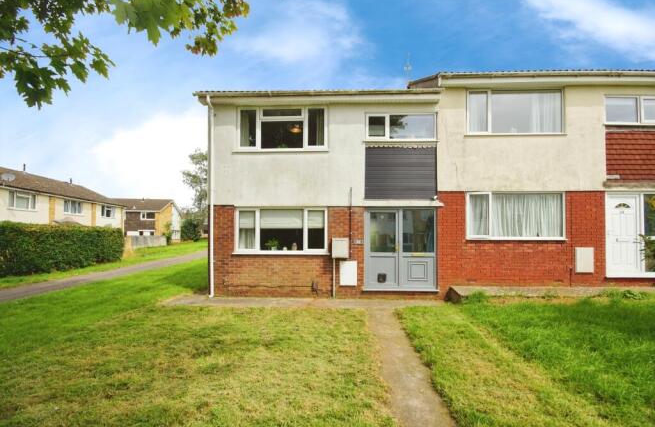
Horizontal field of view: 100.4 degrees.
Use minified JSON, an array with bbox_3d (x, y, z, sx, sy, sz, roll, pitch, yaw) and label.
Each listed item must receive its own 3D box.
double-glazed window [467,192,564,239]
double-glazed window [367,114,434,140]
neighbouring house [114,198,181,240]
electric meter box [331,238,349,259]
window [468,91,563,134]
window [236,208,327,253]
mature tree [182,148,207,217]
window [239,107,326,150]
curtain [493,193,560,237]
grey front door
[{"bbox_3d":[4.762,0.057,6.905,2.470,1.227,0.100,0,-1,2],"label":"double-glazed window"},{"bbox_3d":[1.910,-2.232,7.045,1.845,0.729,0.100,0,-1,2],"label":"double-glazed window"},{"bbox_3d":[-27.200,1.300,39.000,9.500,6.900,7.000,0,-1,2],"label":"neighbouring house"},{"bbox_3d":[0.325,0.874,6.868,0.447,0.539,0.200,0,-1,2],"label":"electric meter box"},{"bbox_3d":[4.808,-2.573,6.972,2.419,1.148,0.100,0,-1,2],"label":"window"},{"bbox_3d":[-1.177,0.453,7.061,2.392,1.188,0.100,0,-1,2],"label":"window"},{"bbox_3d":[-17.100,-2.900,38.000,6.500,12.000,6.500,0,-1,2],"label":"mature tree"},{"bbox_3d":[-1.169,-2.207,7.130,2.376,1.159,0.100,0,-1,2],"label":"window"},{"bbox_3d":[5.161,0.065,7.054,1.836,1.163,0.120,0,-1,2],"label":"curtain"},{"bbox_3d":[1.875,0.925,6.963,1.849,2.098,0.100,0,-1,2],"label":"grey front door"}]

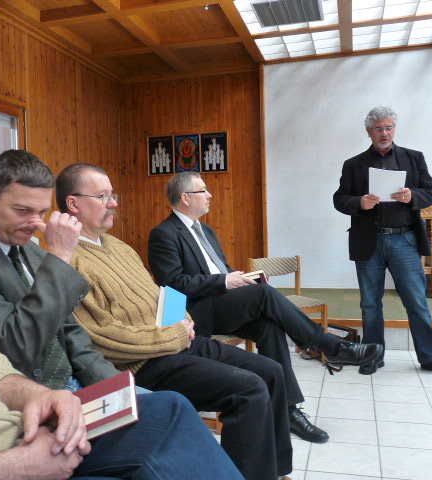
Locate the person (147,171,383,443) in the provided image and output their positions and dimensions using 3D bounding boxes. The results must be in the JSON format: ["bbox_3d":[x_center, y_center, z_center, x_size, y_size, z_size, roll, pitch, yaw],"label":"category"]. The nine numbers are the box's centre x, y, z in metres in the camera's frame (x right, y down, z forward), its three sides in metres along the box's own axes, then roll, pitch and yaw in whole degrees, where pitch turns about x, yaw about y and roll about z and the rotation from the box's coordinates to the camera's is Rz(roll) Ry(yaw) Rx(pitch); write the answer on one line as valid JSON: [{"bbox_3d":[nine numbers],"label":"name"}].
[{"bbox_3d":[0.195,0.302,2.450,1.080,1.300,0.580,-1,2,32],"label":"person"}]

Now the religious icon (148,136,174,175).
[{"bbox_3d":[-0.697,-1.083,6.434,0.341,0.492,0.030,-1,2,16],"label":"religious icon"}]

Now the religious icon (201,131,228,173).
[{"bbox_3d":[-0.013,-1.090,6.244,0.358,0.489,0.030,-1,2,16],"label":"religious icon"}]

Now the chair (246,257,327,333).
[{"bbox_3d":[0.516,0.520,3.737,0.450,0.770,0.530,-2,2,-12],"label":"chair"}]

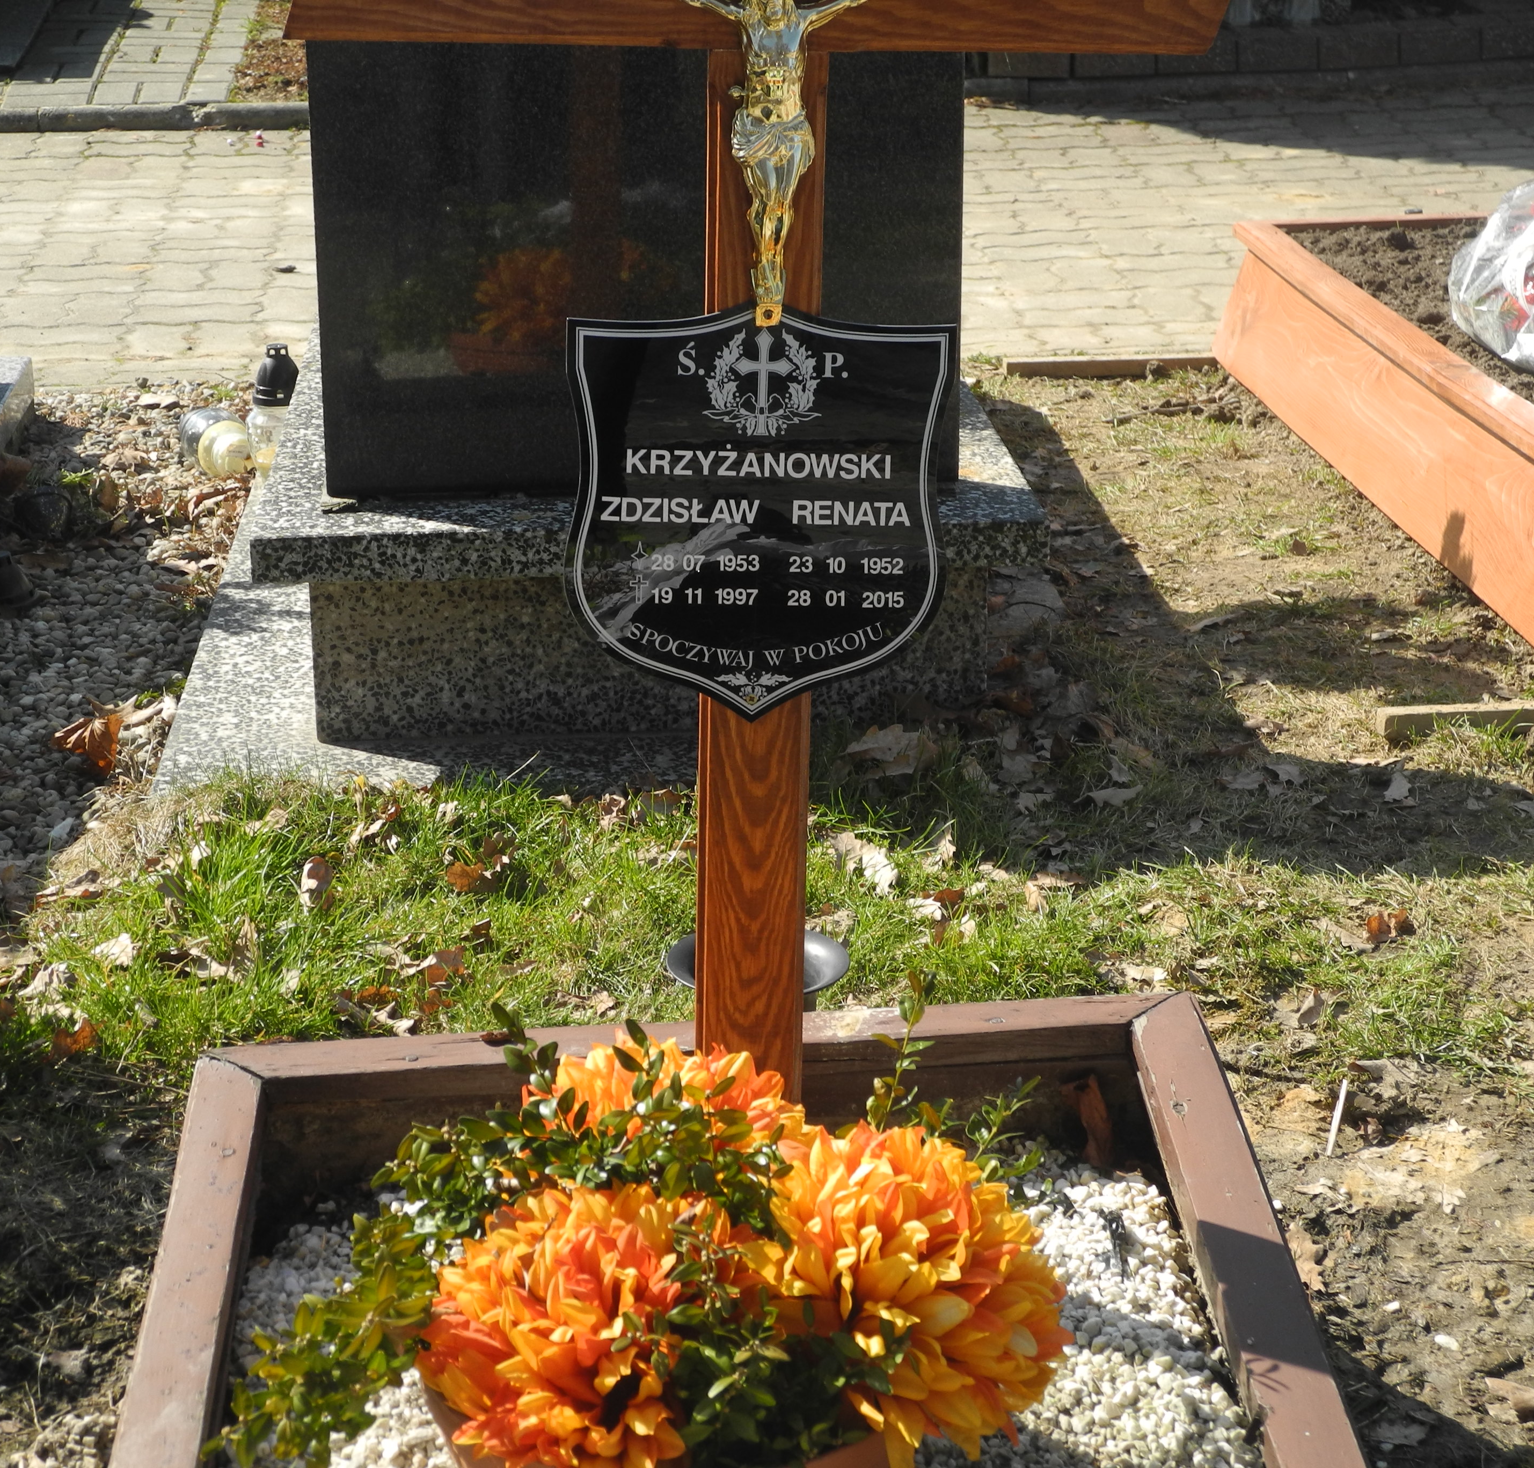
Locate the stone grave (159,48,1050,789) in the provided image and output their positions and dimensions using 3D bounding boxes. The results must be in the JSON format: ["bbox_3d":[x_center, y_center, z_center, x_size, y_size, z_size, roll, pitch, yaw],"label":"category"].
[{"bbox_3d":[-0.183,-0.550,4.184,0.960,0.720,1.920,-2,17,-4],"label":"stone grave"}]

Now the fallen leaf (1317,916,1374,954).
[{"bbox_3d":[0.581,0.199,3.466,0.070,0.020,0.034,14,25,33],"label":"fallen leaf"}]

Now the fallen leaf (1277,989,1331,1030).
[{"bbox_3d":[0.542,0.278,3.480,0.054,0.028,0.038,0,21,0],"label":"fallen leaf"}]

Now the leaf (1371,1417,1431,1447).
[{"bbox_3d":[0.483,0.531,2.635,0.047,0.012,0.036,0,21,0],"label":"leaf"}]

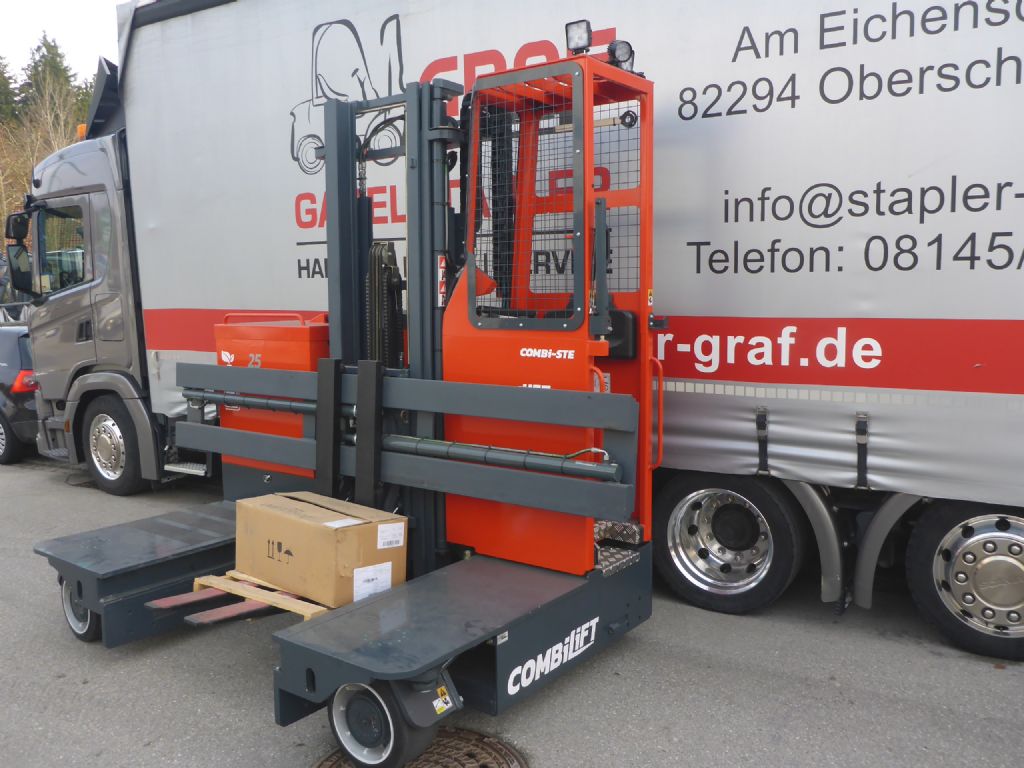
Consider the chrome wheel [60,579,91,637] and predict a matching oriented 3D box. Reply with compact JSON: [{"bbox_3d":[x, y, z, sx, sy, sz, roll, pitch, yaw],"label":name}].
[{"bbox_3d":[-2.091,1.076,4.081,0.295,0.295,0.120,4,8,35],"label":"chrome wheel"}]

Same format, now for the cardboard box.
[{"bbox_3d":[-0.886,0.742,3.820,0.755,0.325,0.390,5,6,41],"label":"cardboard box"}]

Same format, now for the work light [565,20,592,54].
[{"bbox_3d":[0.290,-1.508,3.610,0.106,0.135,0.060,4,17,35],"label":"work light"}]

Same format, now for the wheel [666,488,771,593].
[{"bbox_3d":[1.211,0.869,4.691,0.590,0.590,0.210,3,7,30],"label":"wheel"}]

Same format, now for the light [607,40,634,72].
[{"bbox_3d":[0.503,-1.518,3.840,0.108,0.140,0.080,-4,20,-33],"label":"light"}]

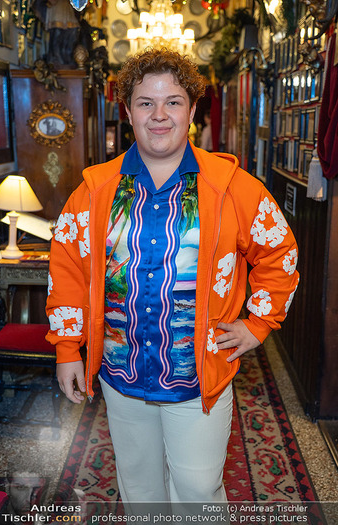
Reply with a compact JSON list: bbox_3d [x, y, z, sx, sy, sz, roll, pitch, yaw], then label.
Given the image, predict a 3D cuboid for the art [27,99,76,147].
[{"bbox_3d":[-0.800,-0.949,3.969,0.330,0.325,0.050,-1,13,-4],"label":"art"}]

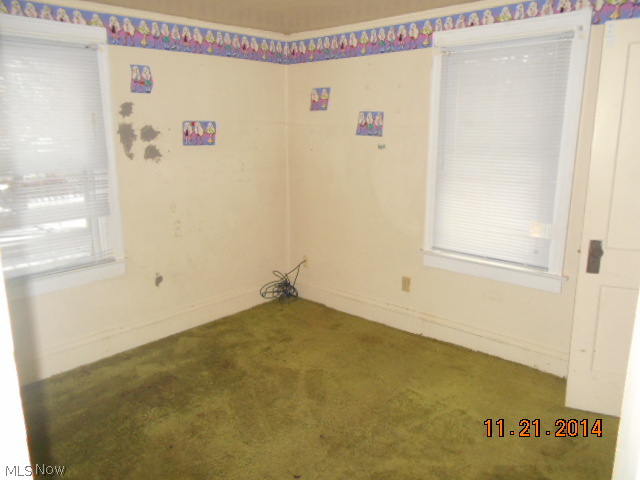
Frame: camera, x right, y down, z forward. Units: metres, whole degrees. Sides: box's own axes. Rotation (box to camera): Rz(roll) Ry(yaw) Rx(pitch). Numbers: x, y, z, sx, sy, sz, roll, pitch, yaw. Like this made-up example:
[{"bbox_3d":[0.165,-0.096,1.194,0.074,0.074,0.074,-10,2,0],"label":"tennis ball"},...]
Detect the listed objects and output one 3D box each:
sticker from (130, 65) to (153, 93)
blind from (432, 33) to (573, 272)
[{"bbox_3d":[-1.189,-1.074,3.209,0.010,0.179,0.159,11,17,41],"label":"sticker"},{"bbox_3d":[1.102,-0.534,3.049,0.803,1.375,0.040,11,17,41],"label":"blind"}]

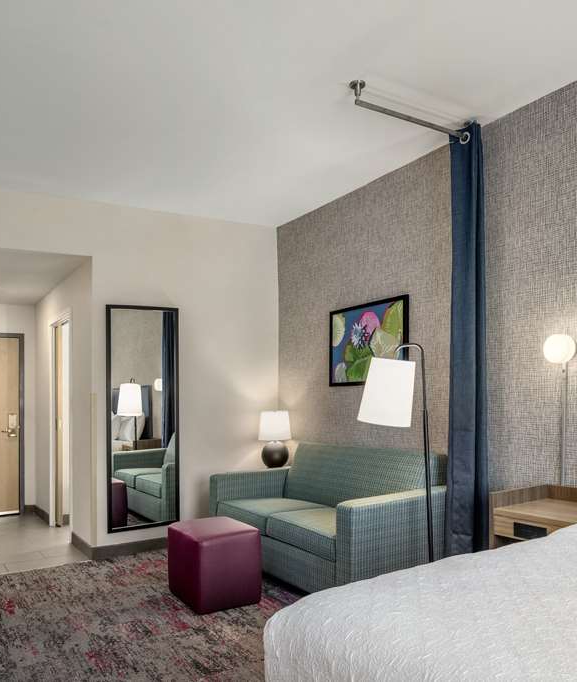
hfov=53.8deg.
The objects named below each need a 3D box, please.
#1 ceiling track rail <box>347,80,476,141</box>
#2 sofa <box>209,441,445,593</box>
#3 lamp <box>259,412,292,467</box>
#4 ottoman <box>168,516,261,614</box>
[{"bbox_3d":[0.722,-1.290,3.253,0.950,0.115,0.080,1,-3,-33],"label":"ceiling track rail"},{"bbox_3d":[0.197,1.258,4.286,0.830,0.875,1.900,1,-3,-33],"label":"sofa"},{"bbox_3d":[-0.119,0.917,5.263,0.300,0.540,0.300,-1,-3,0],"label":"lamp"},{"bbox_3d":[-0.471,1.432,3.667,0.425,0.445,0.460,1,-3,-35],"label":"ottoman"}]

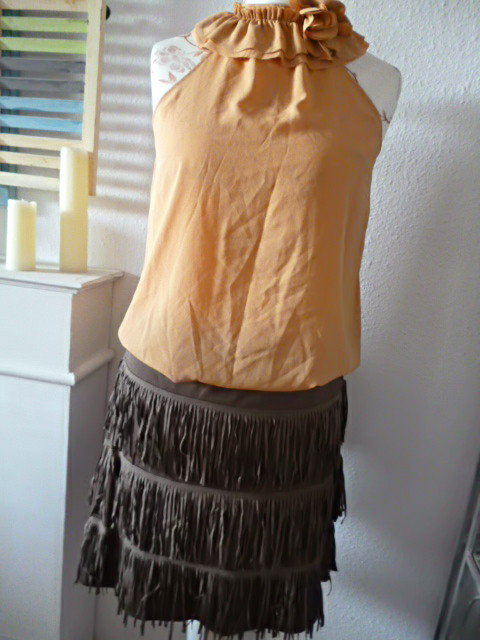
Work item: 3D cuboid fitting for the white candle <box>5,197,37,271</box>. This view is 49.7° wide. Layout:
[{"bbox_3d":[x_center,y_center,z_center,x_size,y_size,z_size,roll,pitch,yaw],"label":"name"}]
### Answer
[{"bbox_3d":[-0.490,-0.190,1.162,0.062,0.149,0.062,1,16,-23],"label":"white candle"}]

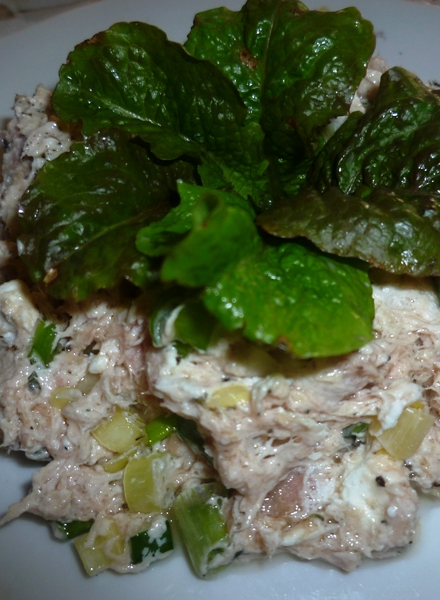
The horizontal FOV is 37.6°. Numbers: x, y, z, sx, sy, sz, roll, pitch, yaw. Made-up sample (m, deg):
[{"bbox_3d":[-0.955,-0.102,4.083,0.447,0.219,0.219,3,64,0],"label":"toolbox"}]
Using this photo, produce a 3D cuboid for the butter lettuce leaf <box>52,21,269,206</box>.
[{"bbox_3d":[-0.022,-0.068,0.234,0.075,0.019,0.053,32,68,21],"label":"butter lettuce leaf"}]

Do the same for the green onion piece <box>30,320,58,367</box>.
[{"bbox_3d":[-0.043,0.011,0.160,0.006,0.005,0.012,14,75,-2],"label":"green onion piece"}]

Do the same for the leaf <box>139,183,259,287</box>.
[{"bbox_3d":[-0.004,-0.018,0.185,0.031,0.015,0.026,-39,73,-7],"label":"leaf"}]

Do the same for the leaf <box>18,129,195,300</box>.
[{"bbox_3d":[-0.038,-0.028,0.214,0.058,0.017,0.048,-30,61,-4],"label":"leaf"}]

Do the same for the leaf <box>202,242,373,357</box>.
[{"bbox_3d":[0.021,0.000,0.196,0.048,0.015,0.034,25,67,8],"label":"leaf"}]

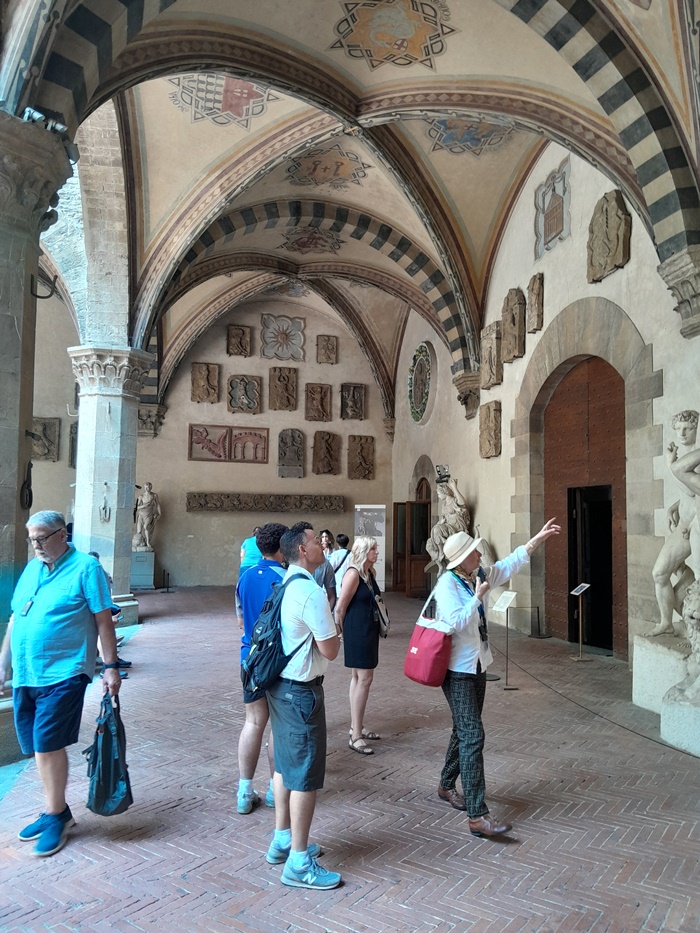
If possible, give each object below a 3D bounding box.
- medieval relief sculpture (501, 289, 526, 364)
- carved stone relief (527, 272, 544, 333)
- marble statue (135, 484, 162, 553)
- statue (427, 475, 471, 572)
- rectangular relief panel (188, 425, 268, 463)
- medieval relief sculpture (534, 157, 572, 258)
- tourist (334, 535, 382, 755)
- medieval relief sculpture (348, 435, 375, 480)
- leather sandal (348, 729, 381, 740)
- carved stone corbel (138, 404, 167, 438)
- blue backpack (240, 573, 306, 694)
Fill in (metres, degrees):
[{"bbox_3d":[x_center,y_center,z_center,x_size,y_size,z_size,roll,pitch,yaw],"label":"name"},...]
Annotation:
[{"bbox_3d":[2.751,-2.359,11.757,0.140,1.146,0.583,2,-5,-13],"label":"medieval relief sculpture"},{"bbox_3d":[2.934,-2.559,11.061,0.110,0.856,0.313,2,-5,-13],"label":"carved stone relief"},{"bbox_3d":[-4.703,1.173,16.278,0.653,1.614,0.495,1,-4,-7],"label":"marble statue"},{"bbox_3d":[1.741,1.090,12.325,0.673,1.762,0.772,3,-5,-28],"label":"statue"},{"bbox_3d":[-3.096,-0.564,18.020,2.030,0.926,0.090,2,-4,-13],"label":"rectangular relief panel"},{"bbox_3d":[2.926,-3.741,10.249,0.069,1.158,1.049,2,-4,-13],"label":"medieval relief sculpture"},{"bbox_3d":[0.072,1.365,5.570,0.320,1.620,0.440,-1,-4,30],"label":"tourist"},{"bbox_3d":[0.291,-0.228,18.443,0.710,1.176,0.140,2,-5,-13],"label":"medieval relief sculpture"},{"bbox_3d":[0.118,2.144,5.663,0.245,0.078,0.095,0,-4,17],"label":"leather sandal"},{"bbox_3d":[-5.043,-1.106,17.402,0.985,0.783,0.450,2,-4,-13],"label":"carved stone corbel"},{"bbox_3d":[-0.421,0.857,3.574,0.240,0.540,0.300,14,-7,-14],"label":"blue backpack"}]

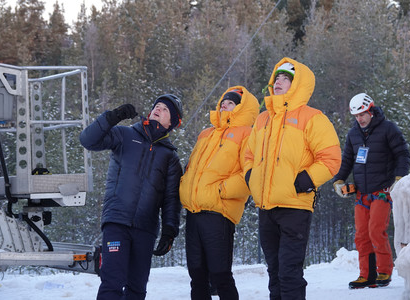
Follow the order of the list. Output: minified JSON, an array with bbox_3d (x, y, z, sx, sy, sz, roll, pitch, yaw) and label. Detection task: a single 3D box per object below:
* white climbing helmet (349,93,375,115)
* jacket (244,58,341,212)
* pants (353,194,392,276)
[{"bbox_3d":[1.484,-0.438,13.600,0.220,0.170,0.280,0,20,43],"label":"white climbing helmet"},{"bbox_3d":[0.591,-0.098,9.700,0.630,1.020,0.430,1,-4,34],"label":"jacket"},{"bbox_3d":[1.597,0.781,13.600,0.370,0.920,0.290,0,0,30],"label":"pants"}]

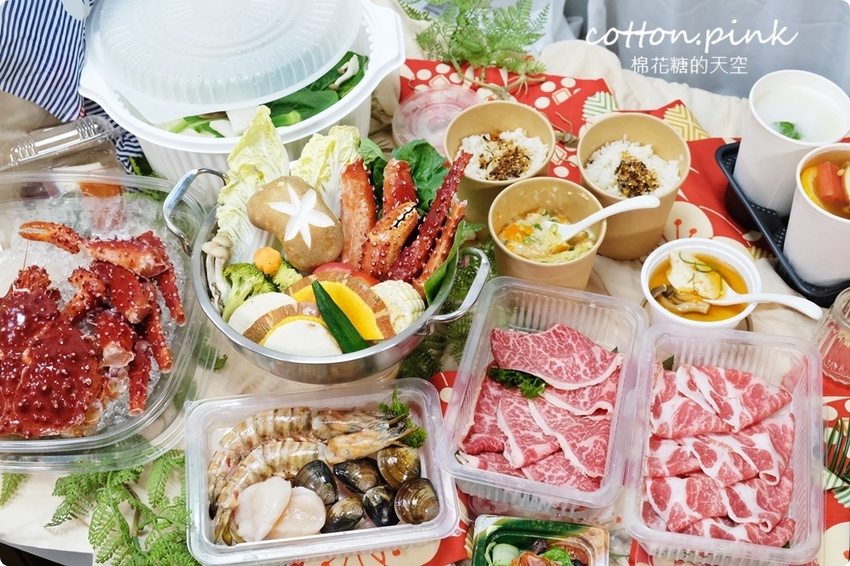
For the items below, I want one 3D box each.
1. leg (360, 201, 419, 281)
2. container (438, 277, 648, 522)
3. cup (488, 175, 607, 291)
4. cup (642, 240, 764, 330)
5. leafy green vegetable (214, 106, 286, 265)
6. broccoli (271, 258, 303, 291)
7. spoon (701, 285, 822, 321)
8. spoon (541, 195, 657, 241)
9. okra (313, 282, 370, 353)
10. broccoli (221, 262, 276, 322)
[{"bbox_3d":[-0.029,-0.027,0.788,0.038,0.084,0.030,27,19,-6],"label":"leg"},{"bbox_3d":[0.092,0.089,0.776,0.133,0.050,0.182,12,54,10],"label":"container"},{"bbox_3d":[0.104,-0.034,0.879,0.098,0.066,0.098,-1,53,1],"label":"cup"},{"bbox_3d":[0.225,0.014,0.846,0.094,0.049,0.094,-1,53,1],"label":"cup"},{"bbox_3d":[-0.138,-0.067,0.805,0.066,0.040,0.142,7,95,-6],"label":"leafy green vegetable"},{"bbox_3d":[-0.109,0.001,0.805,0.038,0.038,0.036,2,40,-5],"label":"broccoli"},{"bbox_3d":[0.259,0.014,0.825,0.125,0.030,0.039,13,54,22],"label":"spoon"},{"bbox_3d":[0.135,-0.051,0.855,0.125,0.032,0.039,-13,50,21],"label":"spoon"},{"bbox_3d":[-0.065,0.028,0.772,0.019,0.019,0.073,-26,65,-17],"label":"okra"},{"bbox_3d":[-0.136,0.008,0.792,0.045,0.050,0.040,12,30,-18],"label":"broccoli"}]

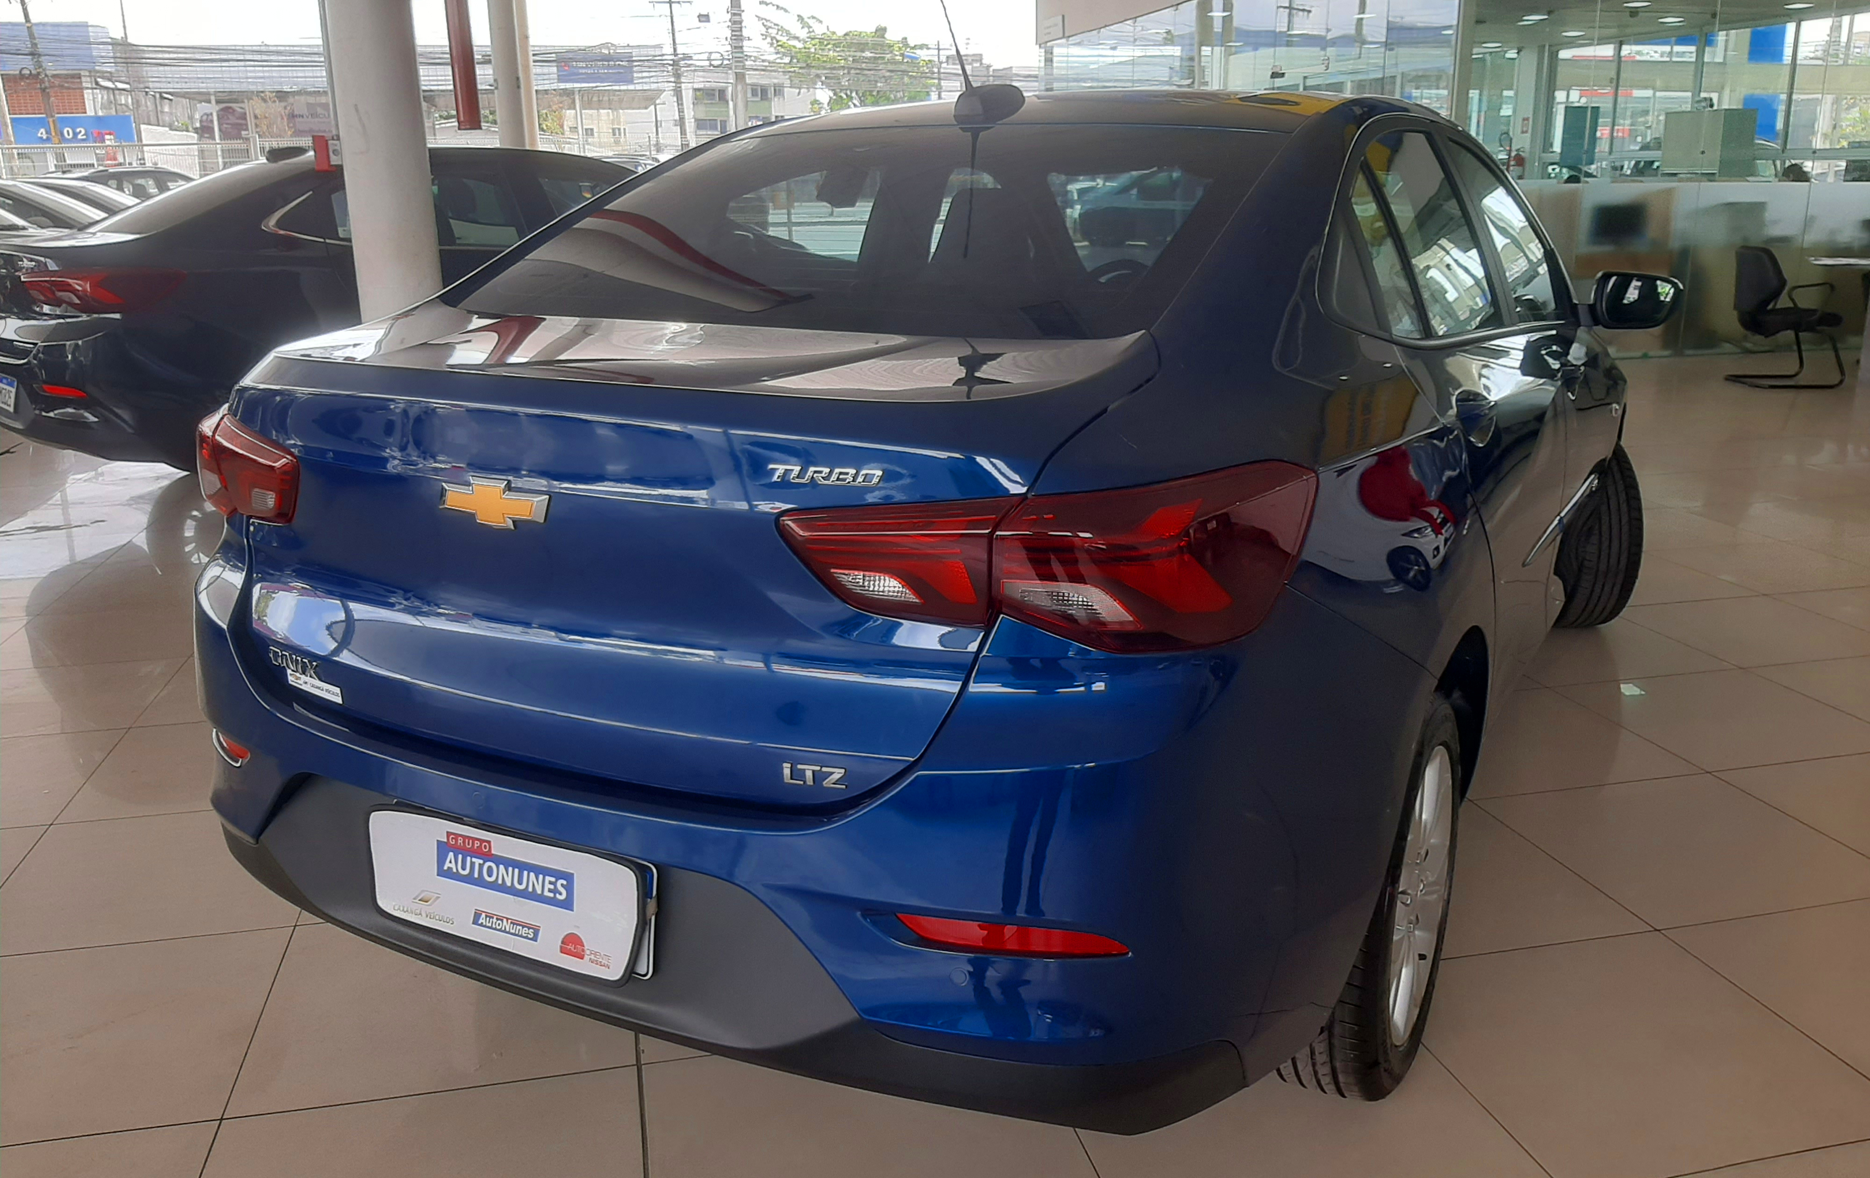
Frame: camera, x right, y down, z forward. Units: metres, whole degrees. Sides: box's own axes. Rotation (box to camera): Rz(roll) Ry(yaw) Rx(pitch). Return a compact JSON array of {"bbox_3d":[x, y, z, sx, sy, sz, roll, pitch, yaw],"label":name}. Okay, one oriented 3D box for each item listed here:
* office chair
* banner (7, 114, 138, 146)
[{"bbox_3d":[5.652,-1.799,9.578,0.570,0.880,0.550,-1,16,0],"label":"office chair"},{"bbox_3d":[-24.820,-13.230,42.000,3.750,0.850,0.150,1,16,5],"label":"banner"}]

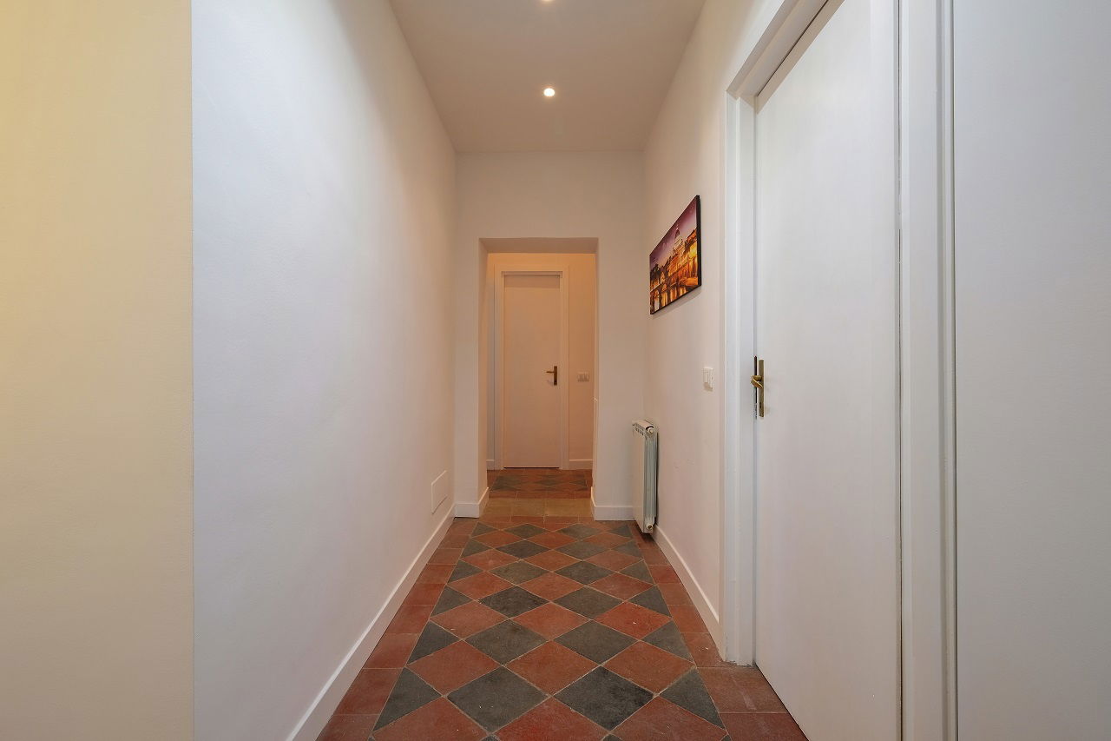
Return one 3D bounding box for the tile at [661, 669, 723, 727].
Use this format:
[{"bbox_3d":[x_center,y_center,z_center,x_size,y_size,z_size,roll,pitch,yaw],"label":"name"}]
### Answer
[{"bbox_3d":[0.432,1.101,1.669,0.173,0.015,0.335,0,0,0],"label":"tile"}]

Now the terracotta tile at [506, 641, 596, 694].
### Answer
[{"bbox_3d":[-0.016,1.104,1.838,0.248,0.013,0.248,0,-1,45],"label":"terracotta tile"}]

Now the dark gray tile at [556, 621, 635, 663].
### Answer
[{"bbox_3d":[0.163,1.106,2.012,0.248,0.013,0.248,0,-1,45],"label":"dark gray tile"}]

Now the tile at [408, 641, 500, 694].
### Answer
[{"bbox_3d":[-0.372,1.098,1.824,0.243,0.015,0.243,0,0,45],"label":"tile"}]

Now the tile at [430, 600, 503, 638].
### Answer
[{"bbox_3d":[-0.376,1.106,2.185,0.248,0.013,0.248,0,-1,45],"label":"tile"}]

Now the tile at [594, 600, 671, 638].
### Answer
[{"bbox_3d":[0.342,1.108,2.187,0.248,0.013,0.248,0,-1,45],"label":"tile"}]

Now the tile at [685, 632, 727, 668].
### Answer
[{"bbox_3d":[0.581,1.102,1.947,0.113,0.015,0.242,0,0,0],"label":"tile"}]

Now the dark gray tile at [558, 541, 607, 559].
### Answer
[{"bbox_3d":[0.161,1.100,3.019,0.243,0.015,0.243,0,0,45],"label":"dark gray tile"}]

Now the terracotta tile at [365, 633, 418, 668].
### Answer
[{"bbox_3d":[-0.633,1.099,1.930,0.147,0.015,0.242,0,0,0],"label":"terracotta tile"}]

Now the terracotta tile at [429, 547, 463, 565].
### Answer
[{"bbox_3d":[-0.641,1.102,2.910,0.157,0.015,0.246,0,0,0],"label":"terracotta tile"}]

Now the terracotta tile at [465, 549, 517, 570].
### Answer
[{"bbox_3d":[-0.377,1.113,2.882,0.248,0.013,0.248,0,-1,45],"label":"terracotta tile"}]

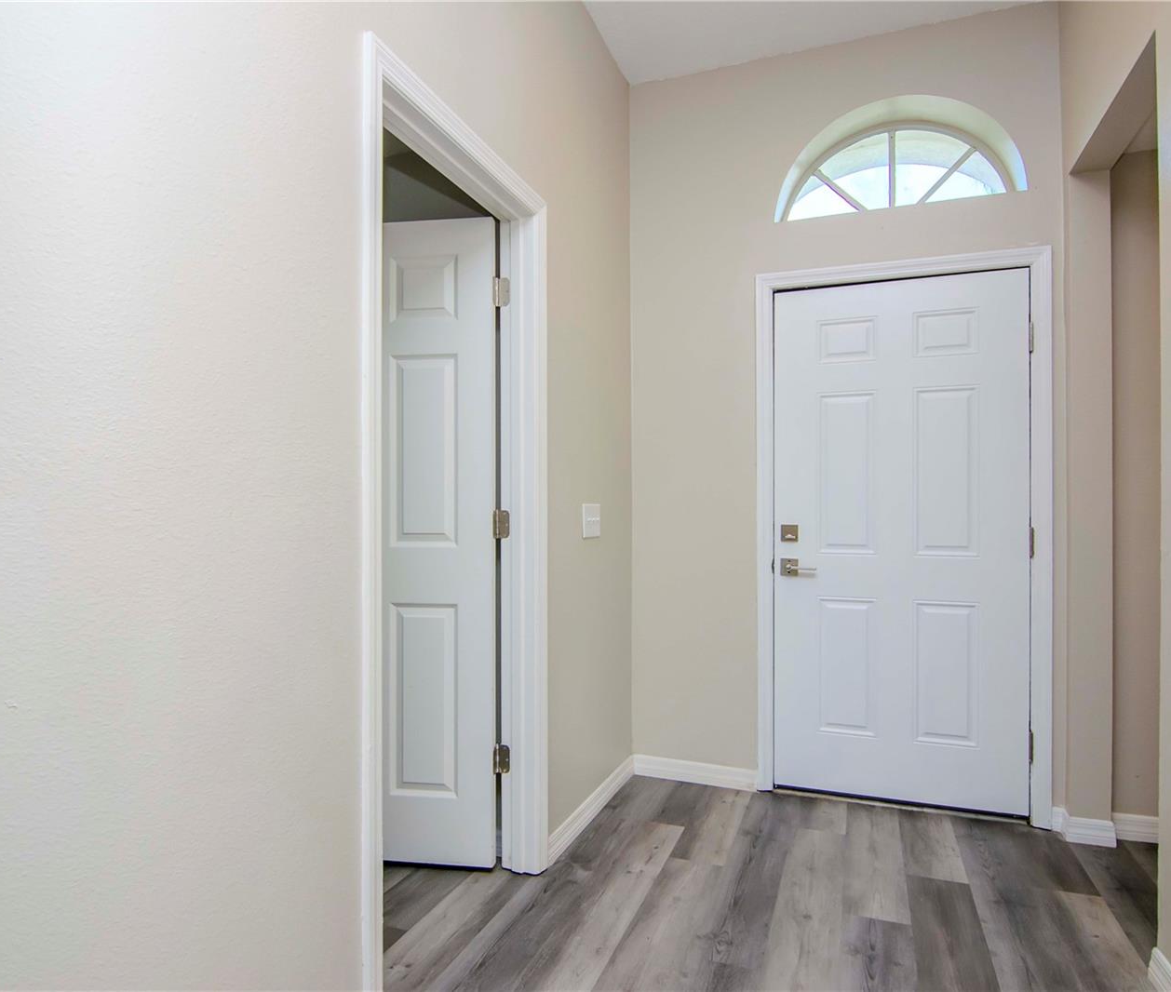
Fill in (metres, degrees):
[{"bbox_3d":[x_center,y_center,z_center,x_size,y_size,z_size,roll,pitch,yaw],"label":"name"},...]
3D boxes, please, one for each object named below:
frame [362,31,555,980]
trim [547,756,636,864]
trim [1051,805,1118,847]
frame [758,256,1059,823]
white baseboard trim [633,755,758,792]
[{"bbox_3d":[-0.337,0.122,1.763,0.135,2.130,0.827,0,-1,23],"label":"frame"},{"bbox_3d":[0.033,1.149,2.480,0.016,0.092,0.801,0,-1,23],"label":"trim"},{"bbox_3d":[1.734,1.148,2.306,0.165,0.092,0.078,0,-1,18],"label":"trim"},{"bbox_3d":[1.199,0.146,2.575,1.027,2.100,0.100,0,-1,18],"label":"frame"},{"bbox_3d":[0.450,1.152,2.771,0.524,0.092,0.016,0,-1,18],"label":"white baseboard trim"}]

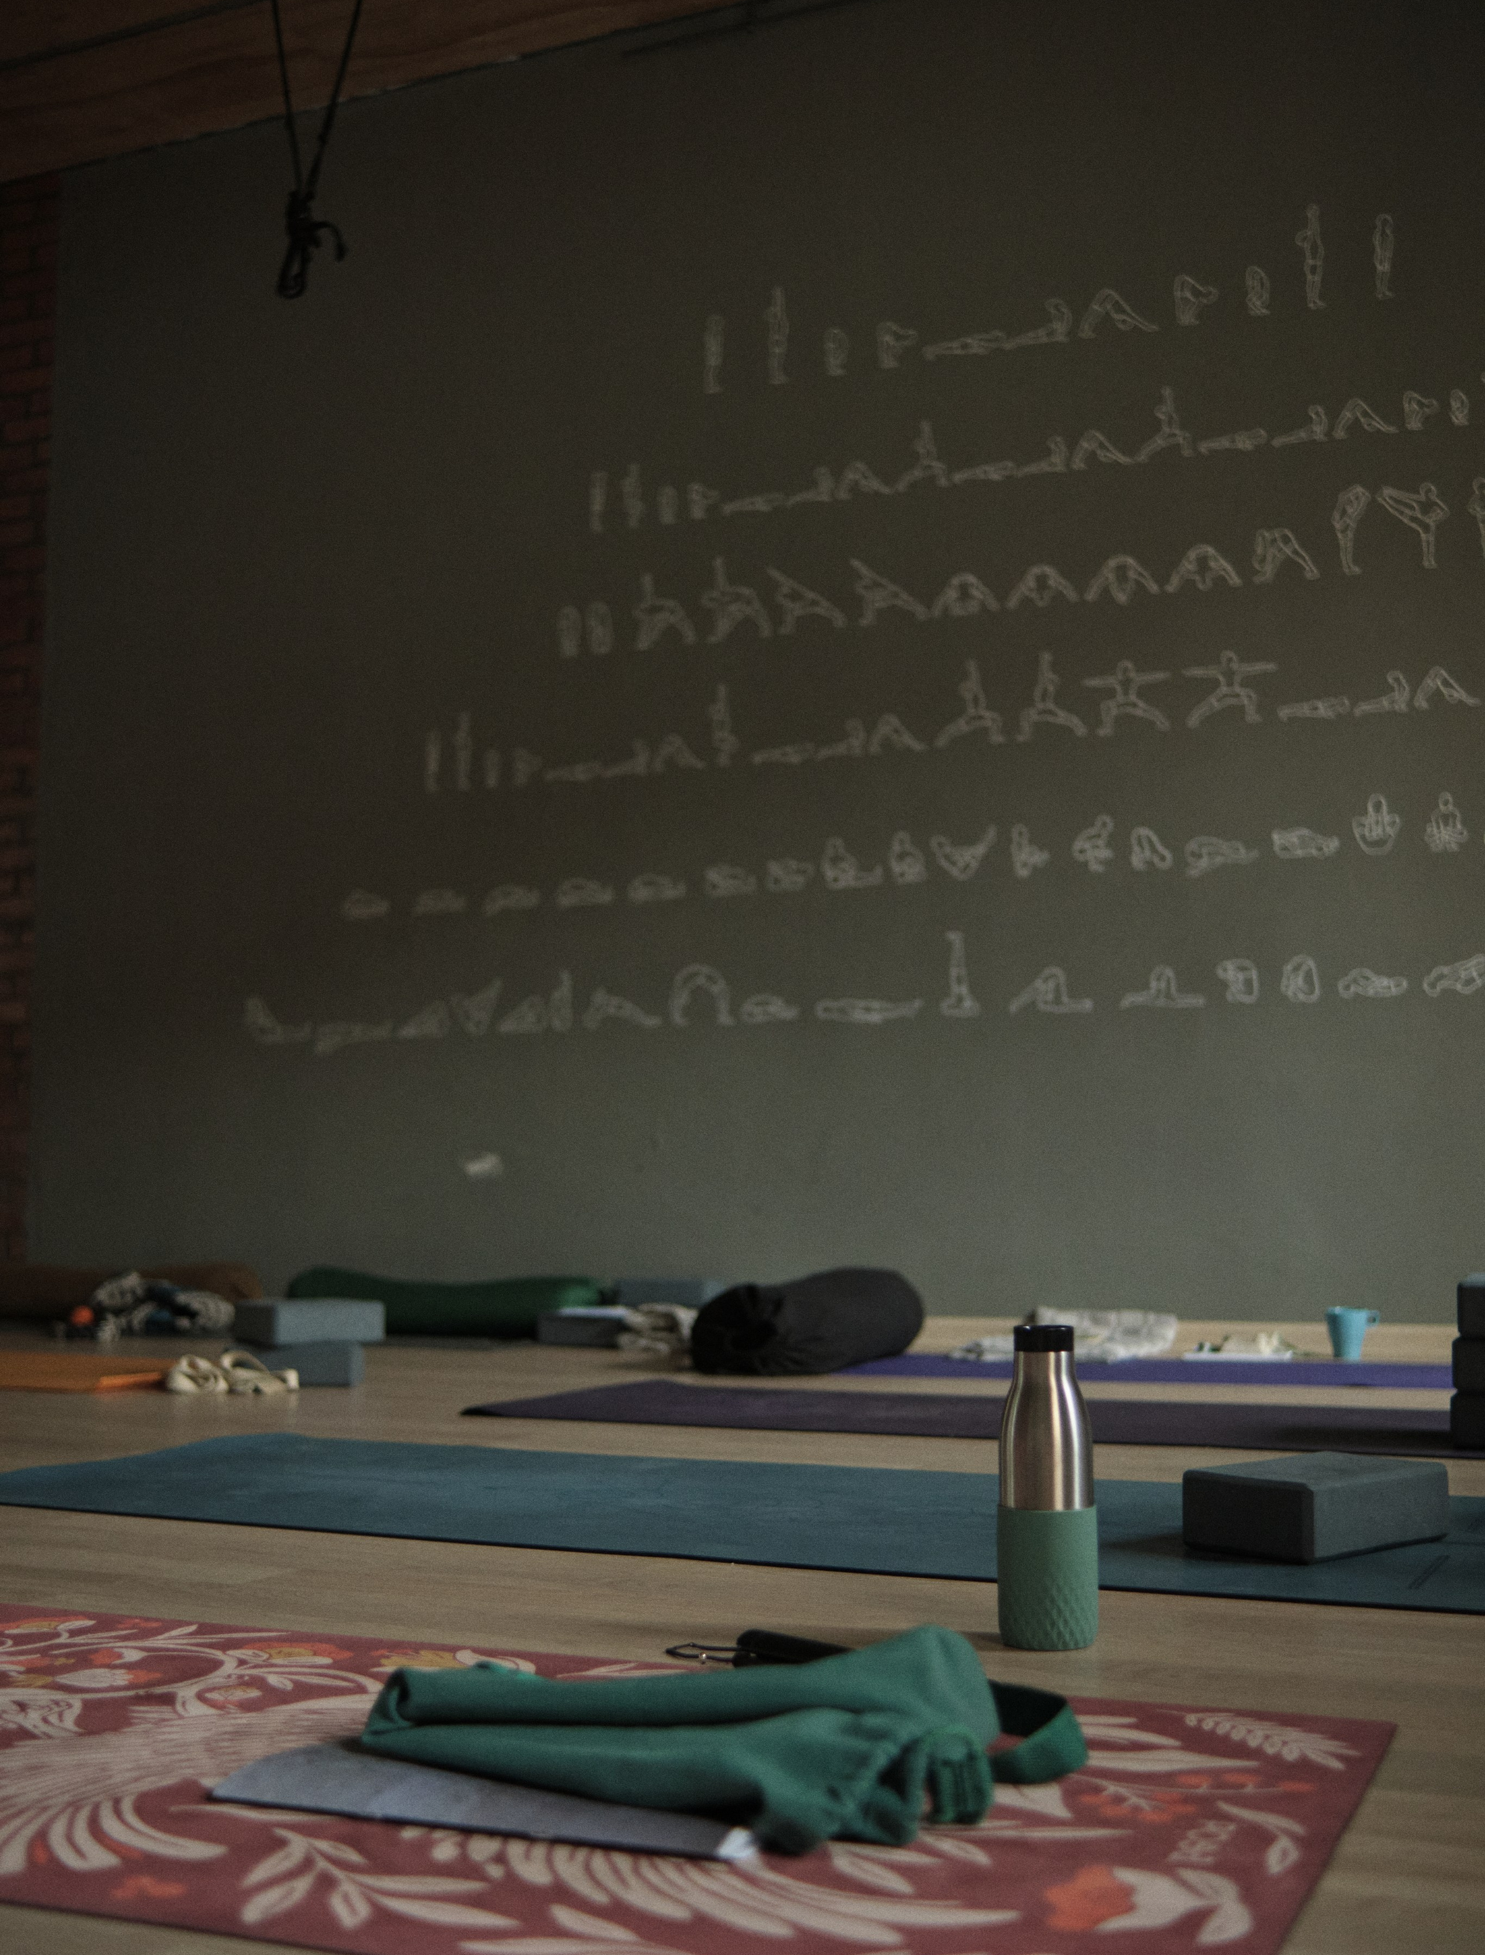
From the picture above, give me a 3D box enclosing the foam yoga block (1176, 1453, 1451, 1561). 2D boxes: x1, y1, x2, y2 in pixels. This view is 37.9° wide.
[{"bbox_3d":[0.561,0.515,2.119,0.232,0.074,0.148,5,-8,-41],"label":"foam yoga block"}]

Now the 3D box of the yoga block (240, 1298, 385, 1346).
[{"bbox_3d":[-0.821,0.654,4.114,0.230,0.075,0.150,5,-8,-40],"label":"yoga block"}]

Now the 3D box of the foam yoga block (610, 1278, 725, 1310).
[{"bbox_3d":[-0.174,0.781,5.367,0.230,0.075,0.150,-3,-6,23],"label":"foam yoga block"}]

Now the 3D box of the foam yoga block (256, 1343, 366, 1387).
[{"bbox_3d":[-0.825,0.722,4.045,0.230,0.075,0.150,0,-6,0],"label":"foam yoga block"}]

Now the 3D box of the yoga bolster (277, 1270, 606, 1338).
[{"bbox_3d":[-0.741,0.818,5.457,0.740,0.160,0.200,-3,-6,21],"label":"yoga bolster"}]

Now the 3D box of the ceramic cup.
[{"bbox_3d":[1.295,0.755,4.588,0.115,0.106,0.090,0,-6,0],"label":"ceramic cup"}]

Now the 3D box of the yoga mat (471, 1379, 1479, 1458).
[{"bbox_3d":[0.474,0.689,3.413,1.760,0.006,0.625,-3,-7,25],"label":"yoga mat"}]

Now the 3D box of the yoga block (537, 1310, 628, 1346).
[{"bbox_3d":[-0.349,0.836,5.179,0.230,0.075,0.150,-3,-7,28],"label":"yoga block"}]

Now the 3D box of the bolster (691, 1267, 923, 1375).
[{"bbox_3d":[0.146,0.718,4.570,0.200,0.190,0.610,-4,-7,32],"label":"bolster"}]

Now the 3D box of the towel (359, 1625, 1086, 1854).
[{"bbox_3d":[-0.040,0.435,1.303,0.449,0.075,0.266,-2,-6,20],"label":"towel"}]

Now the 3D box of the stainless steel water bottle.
[{"bbox_3d":[0.234,0.391,1.681,0.078,0.246,0.078,0,-6,0],"label":"stainless steel water bottle"}]

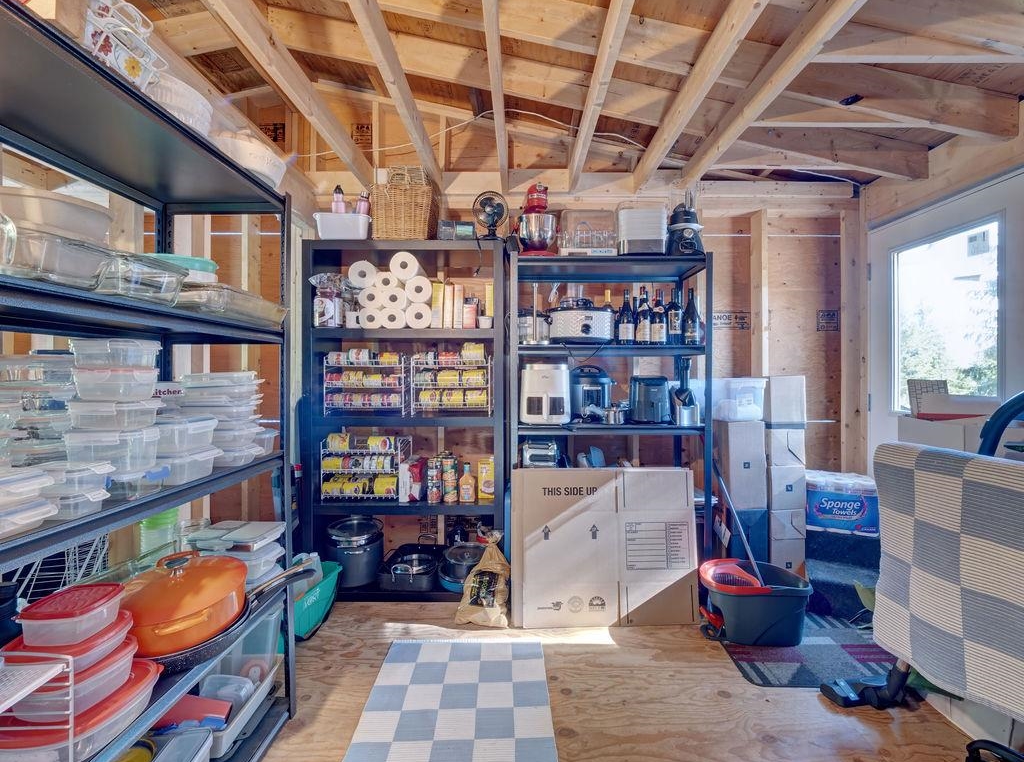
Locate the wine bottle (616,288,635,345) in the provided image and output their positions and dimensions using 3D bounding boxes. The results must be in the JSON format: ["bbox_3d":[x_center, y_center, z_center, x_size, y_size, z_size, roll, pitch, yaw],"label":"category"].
[{"bbox_3d":[0.600,-0.331,2.162,0.081,0.296,0.081,0,1,0],"label":"wine bottle"}]

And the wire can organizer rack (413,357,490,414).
[{"bbox_3d":[-0.311,0.030,2.265,0.410,0.305,0.310,0,1,0],"label":"wire can organizer rack"}]

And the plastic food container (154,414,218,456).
[{"bbox_3d":[-0.863,0.141,1.047,0.140,0.076,0.175,0,0,-8],"label":"plastic food container"}]

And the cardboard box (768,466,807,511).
[{"bbox_3d":[1.448,0.561,2.310,0.180,0.232,0.300,0,0,0],"label":"cardboard box"}]

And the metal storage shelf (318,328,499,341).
[{"bbox_3d":[-0.548,-0.245,2.295,0.950,0.048,0.390,0,1,0],"label":"metal storage shelf"}]

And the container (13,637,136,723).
[{"bbox_3d":[-0.899,0.613,0.862,0.160,0.064,0.183,0,0,1],"label":"container"}]

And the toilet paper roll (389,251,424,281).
[{"bbox_3d":[-0.531,-0.566,2.185,0.139,0.139,0.270,0,-2,1],"label":"toilet paper roll"}]

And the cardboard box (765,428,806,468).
[{"bbox_3d":[1.448,0.347,2.310,0.180,0.190,0.300,0,0,0],"label":"cardboard box"}]

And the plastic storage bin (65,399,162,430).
[{"bbox_3d":[-0.820,0.067,0.860,0.115,0.060,0.108,0,1,0],"label":"plastic storage bin"}]

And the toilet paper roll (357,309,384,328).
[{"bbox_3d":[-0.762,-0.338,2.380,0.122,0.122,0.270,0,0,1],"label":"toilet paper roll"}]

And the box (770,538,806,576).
[{"bbox_3d":[1.518,1.009,2.400,0.191,0.290,0.270,0,0,1],"label":"box"}]

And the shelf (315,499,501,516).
[{"bbox_3d":[-0.543,0.650,2.295,0.950,0.050,0.390,0,1,0],"label":"shelf"}]

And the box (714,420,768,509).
[{"bbox_3d":[1.233,0.445,2.310,0.200,0.458,0.300,0,0,0],"label":"box"}]

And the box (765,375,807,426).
[{"bbox_3d":[1.382,0.098,2.210,0.176,0.245,0.280,0,1,0],"label":"box"}]

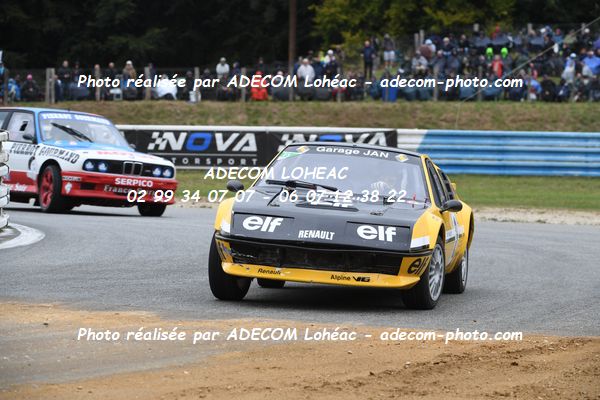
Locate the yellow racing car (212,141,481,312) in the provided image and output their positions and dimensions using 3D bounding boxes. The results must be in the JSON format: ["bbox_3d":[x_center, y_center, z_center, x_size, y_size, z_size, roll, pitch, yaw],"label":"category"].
[{"bbox_3d":[0.385,0.178,26.557,1.770,1.200,4.240,3,1,9],"label":"yellow racing car"}]

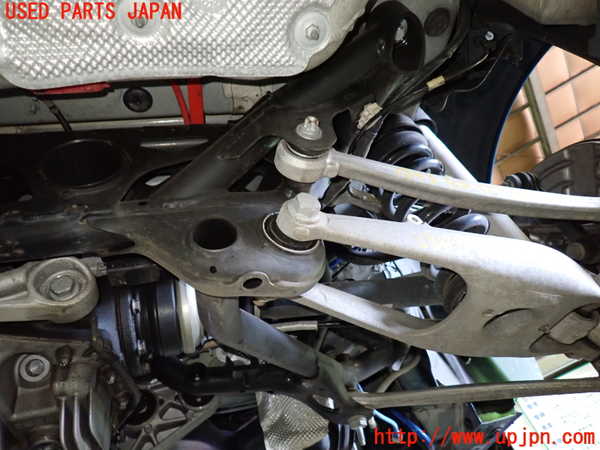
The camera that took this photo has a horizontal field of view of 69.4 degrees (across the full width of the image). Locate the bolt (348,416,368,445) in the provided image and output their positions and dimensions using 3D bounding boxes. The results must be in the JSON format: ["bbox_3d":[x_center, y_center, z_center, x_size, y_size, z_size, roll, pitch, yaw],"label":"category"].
[{"bbox_3d":[0.078,0.275,0.580,0.020,0.036,0.020,-18,-47,-1],"label":"bolt"}]

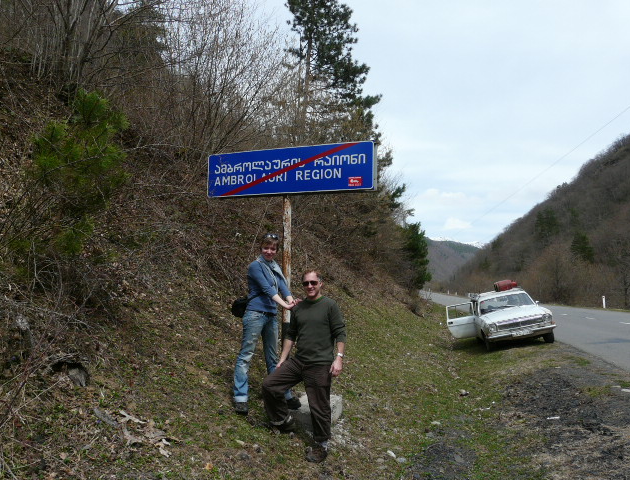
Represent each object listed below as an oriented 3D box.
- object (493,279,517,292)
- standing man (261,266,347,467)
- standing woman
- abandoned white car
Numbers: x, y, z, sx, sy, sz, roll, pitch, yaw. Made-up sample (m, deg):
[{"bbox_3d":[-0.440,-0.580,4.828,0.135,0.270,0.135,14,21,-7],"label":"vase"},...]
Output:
[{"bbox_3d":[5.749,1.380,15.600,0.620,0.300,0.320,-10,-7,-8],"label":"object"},{"bbox_3d":[-0.107,1.145,4.800,0.740,1.720,0.580,1,-5,7],"label":"standing man"},{"bbox_3d":[-0.464,0.781,4.900,0.560,1.690,0.580,6,-7,-44],"label":"standing woman"},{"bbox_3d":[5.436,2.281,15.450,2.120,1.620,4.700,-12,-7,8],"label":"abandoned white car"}]

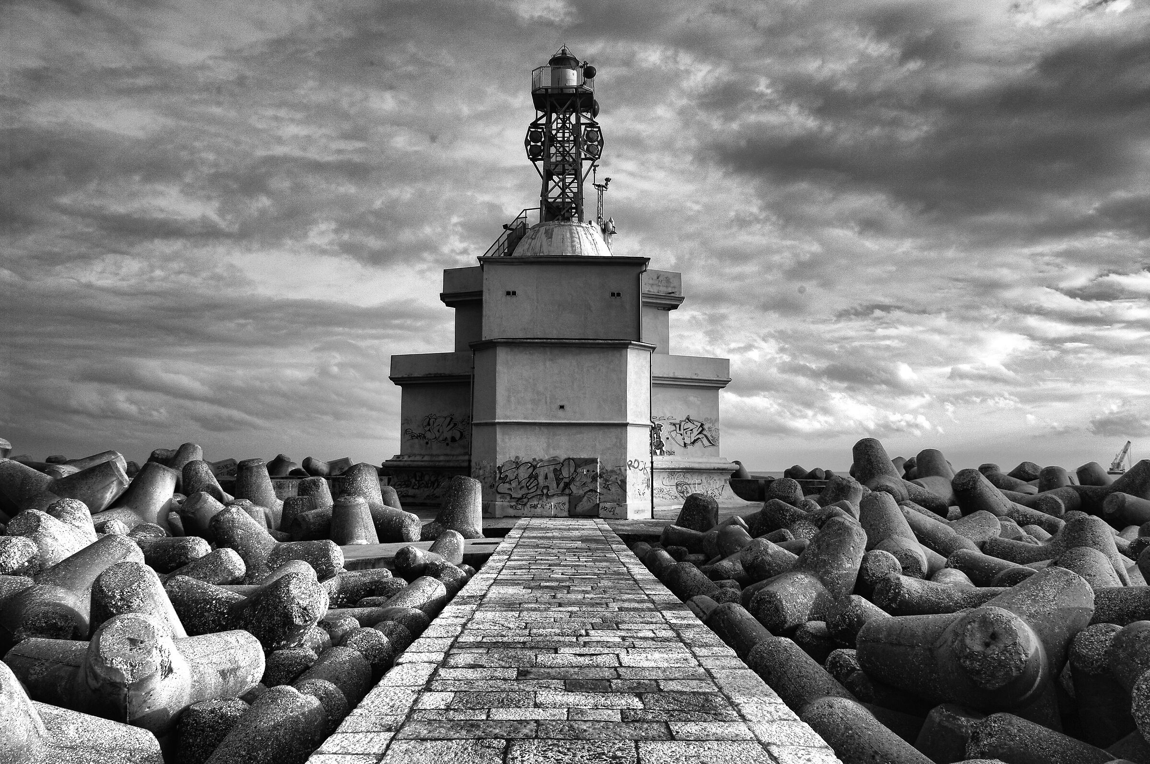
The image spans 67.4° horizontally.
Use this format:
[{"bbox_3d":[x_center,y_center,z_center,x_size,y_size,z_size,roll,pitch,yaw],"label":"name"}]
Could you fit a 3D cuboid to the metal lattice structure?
[{"bbox_3d":[-0.608,-13.006,44.890,4.100,9.800,3.300,0,-6,-1],"label":"metal lattice structure"}]

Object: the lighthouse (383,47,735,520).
[{"bbox_3d":[-0.638,-6.168,41.058,15.600,24.100,17.600,0,-6,-1],"label":"lighthouse"}]

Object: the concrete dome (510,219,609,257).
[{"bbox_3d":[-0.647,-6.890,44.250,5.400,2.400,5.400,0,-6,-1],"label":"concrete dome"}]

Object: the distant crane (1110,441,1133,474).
[{"bbox_3d":[575.707,79.727,910.406,22.000,36.000,14.000,-4,-7,32],"label":"distant crane"}]

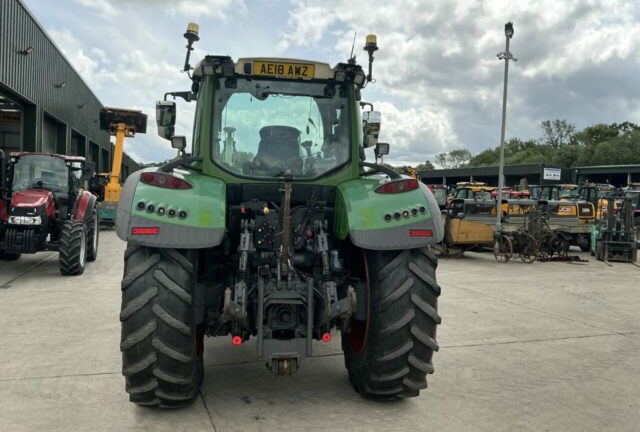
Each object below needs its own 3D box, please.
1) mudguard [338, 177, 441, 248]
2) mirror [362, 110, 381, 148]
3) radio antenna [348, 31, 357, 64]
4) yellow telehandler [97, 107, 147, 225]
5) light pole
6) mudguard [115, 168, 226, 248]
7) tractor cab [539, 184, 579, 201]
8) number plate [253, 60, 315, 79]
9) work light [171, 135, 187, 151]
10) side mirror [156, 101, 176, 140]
[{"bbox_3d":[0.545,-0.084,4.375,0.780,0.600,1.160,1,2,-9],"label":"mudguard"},{"bbox_3d":[0.602,-1.007,6.050,0.210,0.450,0.120,1,2,6],"label":"mirror"},{"bbox_3d":[0.292,-1.511,4.650,0.070,0.310,0.070,1,2,-9],"label":"radio antenna"},{"bbox_3d":[-10.348,-2.725,26.663,2.400,5.900,4.800,1,3,-15],"label":"yellow telehandler"},{"bbox_3d":[6.790,-2.899,19.000,0.700,8.400,0.500,3,2,20],"label":"light pole"},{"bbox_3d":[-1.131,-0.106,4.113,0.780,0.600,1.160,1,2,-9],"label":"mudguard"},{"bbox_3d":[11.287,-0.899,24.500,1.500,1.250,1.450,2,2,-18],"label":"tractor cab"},{"bbox_3d":[-0.297,-1.230,4.363,0.520,0.112,0.012,1,2,-9],"label":"number plate"},{"bbox_3d":[-1.153,-0.597,4.230,0.105,0.105,0.080,2,9,5],"label":"work light"},{"bbox_3d":[-1.696,-1.057,5.720,0.220,0.450,0.120,0,2,-22],"label":"side mirror"}]

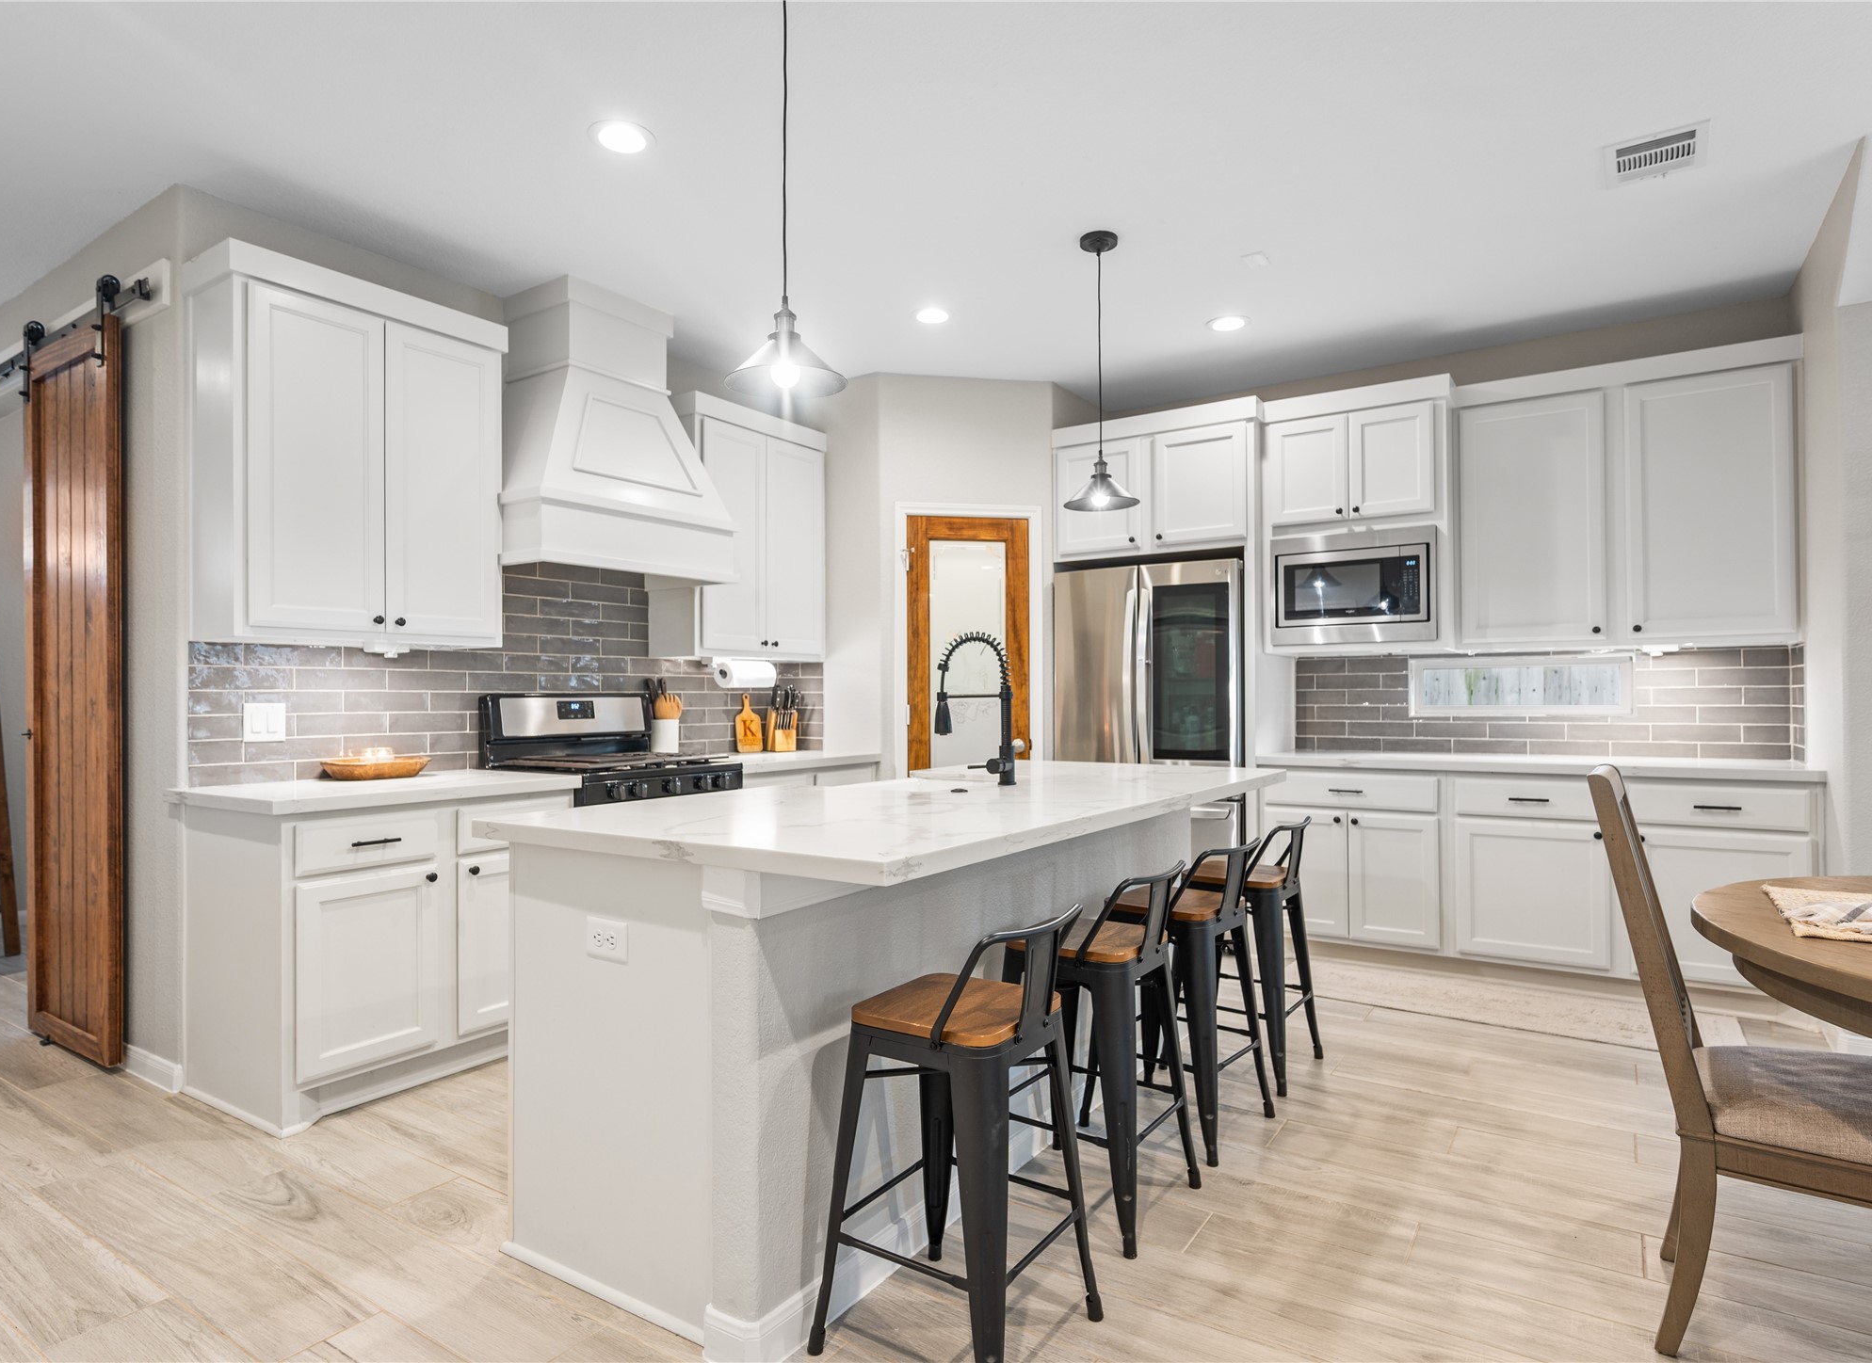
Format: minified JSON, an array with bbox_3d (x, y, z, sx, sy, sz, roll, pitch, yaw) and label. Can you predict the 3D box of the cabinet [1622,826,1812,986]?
[{"bbox_3d":[2.919,0.794,3.860,0.538,0.551,0.603,-1,-1,34],"label":"cabinet"}]

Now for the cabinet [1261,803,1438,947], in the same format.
[{"bbox_3d":[1.897,0.806,4.545,0.687,0.558,0.603,-1,-1,34],"label":"cabinet"}]

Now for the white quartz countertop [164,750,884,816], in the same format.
[{"bbox_3d":[-1.271,0.352,3.999,0.636,0.040,2.692,-1,-1,34],"label":"white quartz countertop"}]

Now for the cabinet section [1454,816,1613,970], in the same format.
[{"bbox_3d":[2.482,0.826,4.240,0.531,0.548,0.550,-1,-1,32],"label":"cabinet section"}]

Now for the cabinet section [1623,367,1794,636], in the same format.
[{"bbox_3d":[3.052,-0.675,4.068,0.526,1.018,0.330,-1,-1,32],"label":"cabinet section"}]

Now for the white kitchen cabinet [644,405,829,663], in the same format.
[{"bbox_3d":[-0.915,-0.668,4.830,0.327,1.141,0.869,-1,-1,34],"label":"white kitchen cabinet"}]

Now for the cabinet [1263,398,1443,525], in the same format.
[{"bbox_3d":[1.968,-0.950,4.756,0.752,0.525,0.475,-1,-1,34],"label":"cabinet"}]

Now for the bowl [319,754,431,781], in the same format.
[{"bbox_3d":[-1.882,0.299,3.467,0.178,0.062,0.375,-1,-1,34],"label":"bowl"}]

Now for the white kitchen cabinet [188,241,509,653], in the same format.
[{"bbox_3d":[-1.898,-0.691,3.366,0.327,1.141,0.873,-1,-1,34],"label":"white kitchen cabinet"}]

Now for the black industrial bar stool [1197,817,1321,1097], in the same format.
[{"bbox_3d":[0.974,0.821,3.262,0.421,0.802,0.421,-1,-1,34],"label":"black industrial bar stool"}]

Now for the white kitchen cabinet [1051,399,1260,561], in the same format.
[{"bbox_3d":[1.202,-0.949,5.188,1.020,0.683,0.624,-1,-1,34],"label":"white kitchen cabinet"}]

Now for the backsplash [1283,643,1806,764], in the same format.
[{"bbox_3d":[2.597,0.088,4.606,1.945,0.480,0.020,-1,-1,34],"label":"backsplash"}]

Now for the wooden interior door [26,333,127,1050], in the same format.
[{"bbox_3d":[-2.949,0.026,3.493,0.757,2.406,0.044,-1,-1,34],"label":"wooden interior door"}]

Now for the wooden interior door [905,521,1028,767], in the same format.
[{"bbox_3d":[0.168,0.210,5.050,0.619,2.033,0.040,0,-1,-11],"label":"wooden interior door"}]

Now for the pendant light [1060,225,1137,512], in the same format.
[{"bbox_3d":[0.557,-1.049,3.471,0.259,0.927,0.259,0,-1,0],"label":"pendant light"}]

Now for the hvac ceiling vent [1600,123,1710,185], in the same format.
[{"bbox_3d":[2.124,-1.539,3.015,0.247,0.020,0.302,-1,-1,34],"label":"hvac ceiling vent"}]

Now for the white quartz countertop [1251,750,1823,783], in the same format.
[{"bbox_3d":[2.385,0.331,4.227,1.902,0.037,0.662,-1,-1,34],"label":"white quartz countertop"}]

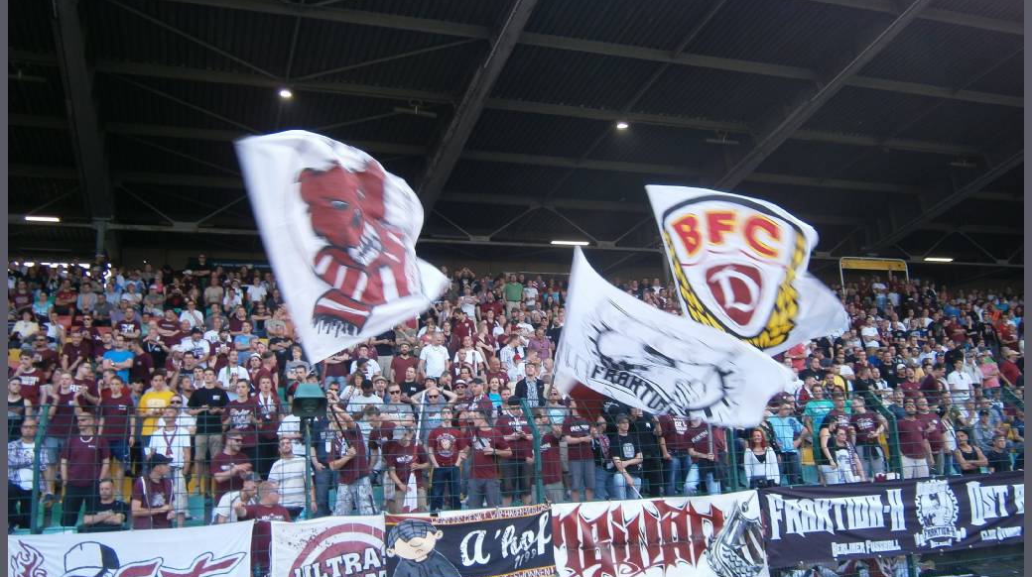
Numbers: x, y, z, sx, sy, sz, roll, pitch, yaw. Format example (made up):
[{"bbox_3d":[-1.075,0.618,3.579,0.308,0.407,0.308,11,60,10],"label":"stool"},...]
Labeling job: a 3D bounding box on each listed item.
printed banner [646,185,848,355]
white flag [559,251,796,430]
[{"bbox_3d":[2.716,-0.204,10.900,2.200,1.850,0.700,-3,-11,3],"label":"printed banner"},{"bbox_3d":[1.699,0.530,10.000,2.400,1.800,0.700,-2,-11,-3],"label":"white flag"}]

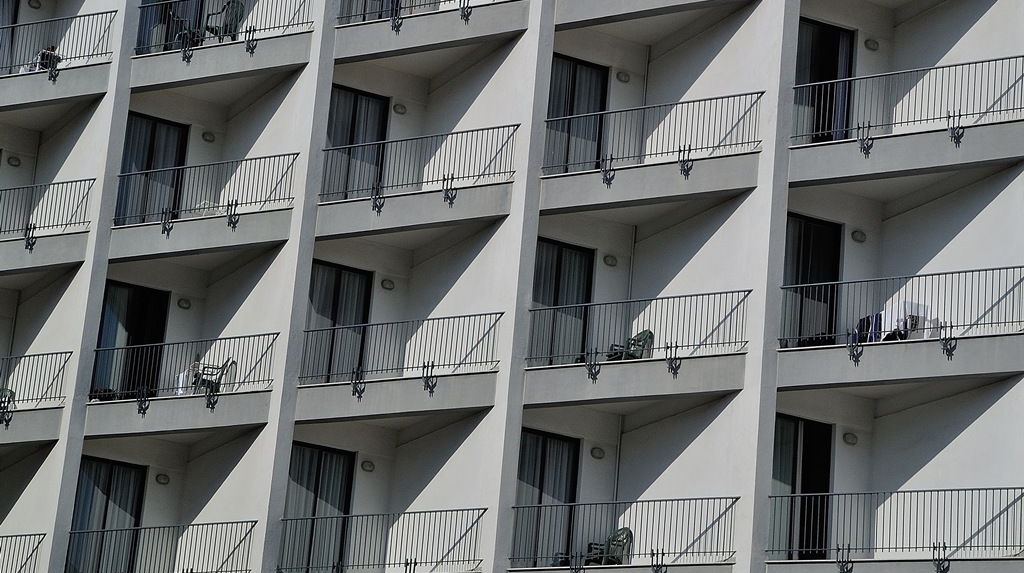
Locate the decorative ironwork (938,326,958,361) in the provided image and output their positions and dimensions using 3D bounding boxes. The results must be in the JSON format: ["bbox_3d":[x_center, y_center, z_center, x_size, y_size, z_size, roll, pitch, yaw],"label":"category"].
[{"bbox_3d":[5.788,0.737,31.389,0.200,0.490,0.100,-4,-17,27],"label":"decorative ironwork"}]

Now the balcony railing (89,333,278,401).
[{"bbox_3d":[-5.063,1.271,36.281,3.450,0.890,0.080,-5,-22,27],"label":"balcony railing"}]

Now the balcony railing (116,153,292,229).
[{"bbox_3d":[-4.935,-1.529,37.887,3.519,0.856,0.080,-4,-17,27],"label":"balcony railing"}]

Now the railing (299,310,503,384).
[{"bbox_3d":[-1.684,0.963,35.358,3.465,0.850,0.080,-4,-17,27],"label":"railing"}]

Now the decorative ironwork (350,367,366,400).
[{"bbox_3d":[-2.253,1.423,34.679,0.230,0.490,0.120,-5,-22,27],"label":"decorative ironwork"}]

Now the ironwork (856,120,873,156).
[{"bbox_3d":[4.877,-2.059,32.760,0.200,0.490,0.100,-4,-17,27],"label":"ironwork"}]

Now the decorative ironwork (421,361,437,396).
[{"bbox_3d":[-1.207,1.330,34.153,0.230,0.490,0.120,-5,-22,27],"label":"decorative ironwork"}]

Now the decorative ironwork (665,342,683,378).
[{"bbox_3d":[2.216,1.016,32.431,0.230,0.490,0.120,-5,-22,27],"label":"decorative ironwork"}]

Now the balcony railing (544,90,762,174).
[{"bbox_3d":[1.994,-2.167,33.843,3.470,0.890,0.080,-5,-22,27],"label":"balcony railing"}]

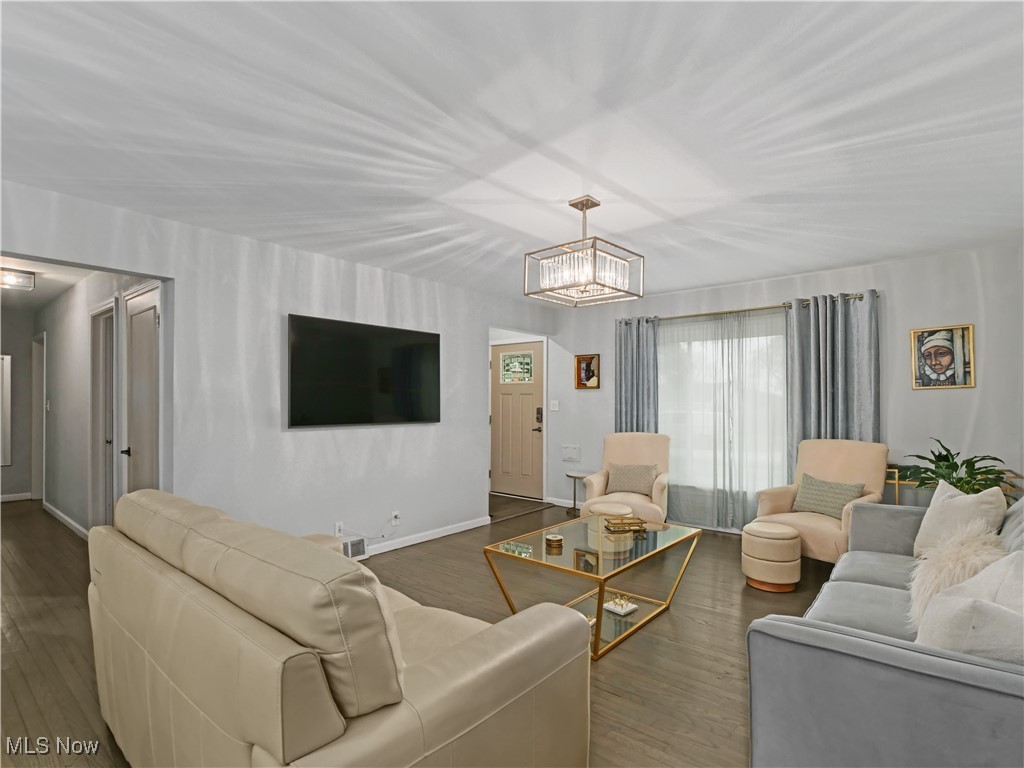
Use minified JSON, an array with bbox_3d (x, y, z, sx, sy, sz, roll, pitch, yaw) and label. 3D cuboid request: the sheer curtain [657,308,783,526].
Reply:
[{"bbox_3d":[1.965,0.338,4.544,1.200,2.040,0.090,-1,-2,42],"label":"sheer curtain"}]

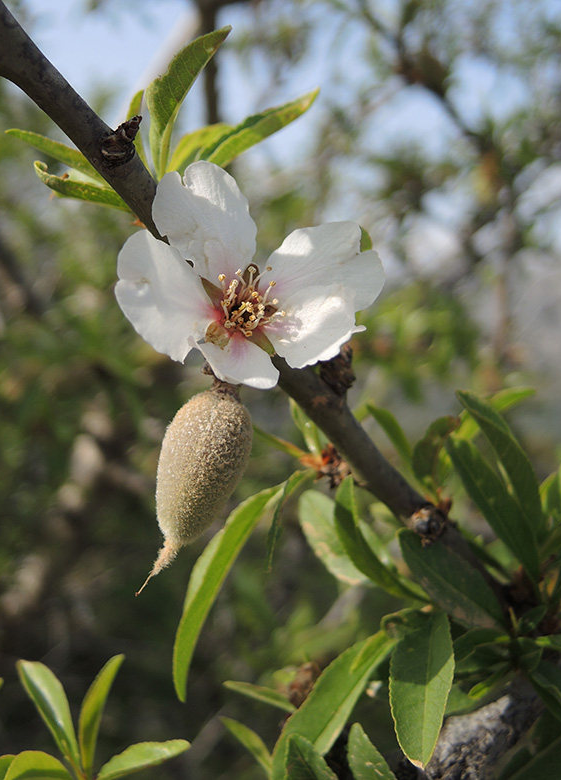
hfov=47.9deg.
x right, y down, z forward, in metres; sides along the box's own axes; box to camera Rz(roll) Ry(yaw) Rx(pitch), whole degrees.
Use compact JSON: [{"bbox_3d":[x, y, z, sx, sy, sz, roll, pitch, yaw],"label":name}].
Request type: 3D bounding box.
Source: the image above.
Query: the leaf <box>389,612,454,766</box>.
[{"bbox_3d":[0.032,0.064,0.137,0.013,0.031,0.005,3,-18,14],"label":"leaf"}]

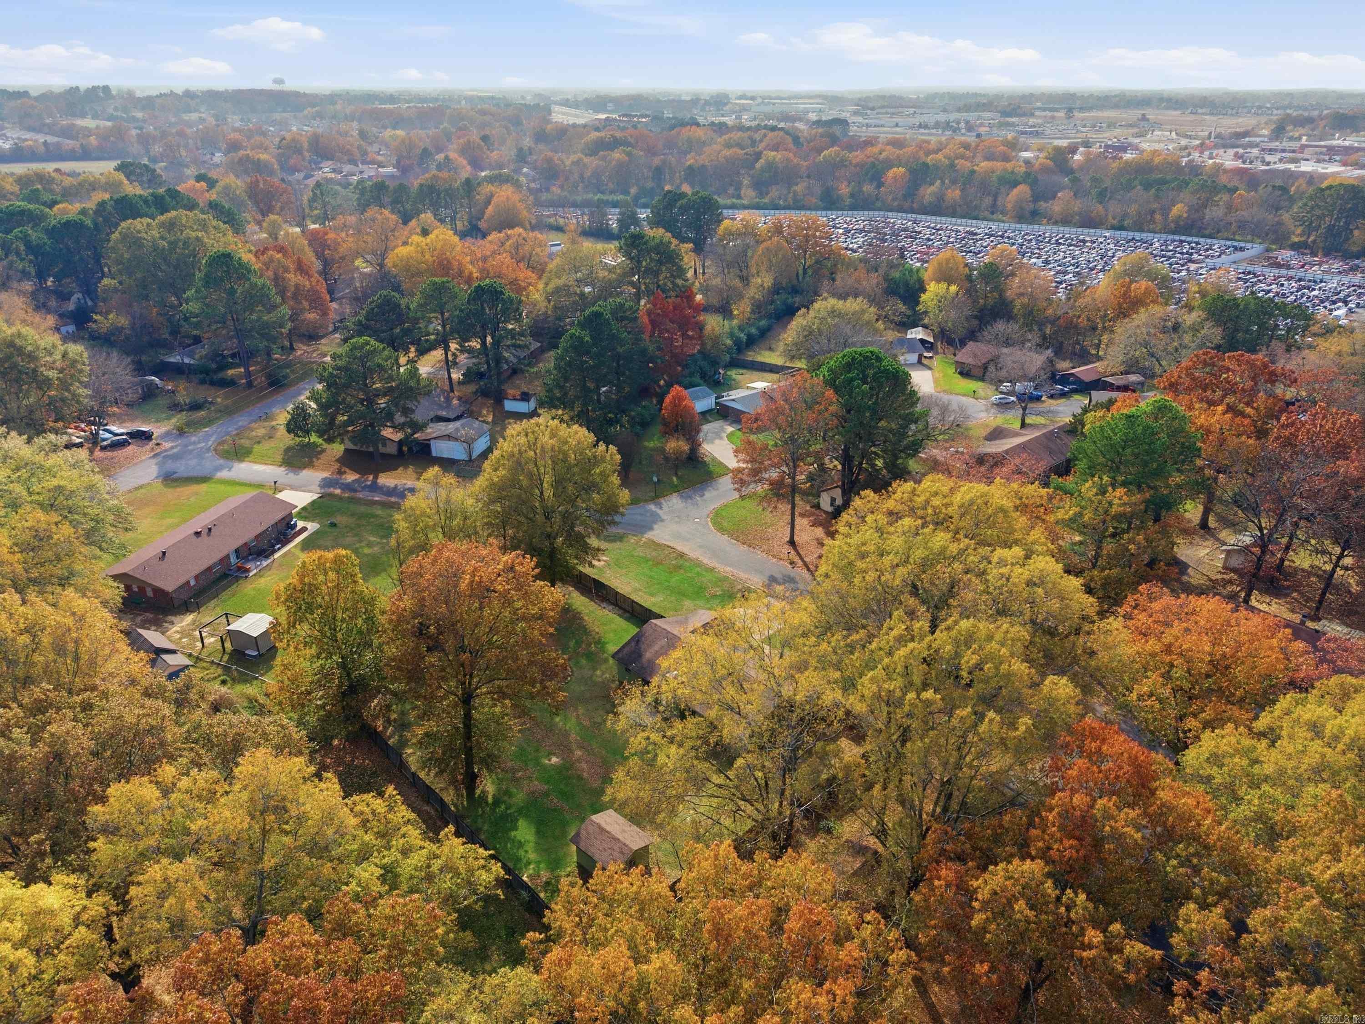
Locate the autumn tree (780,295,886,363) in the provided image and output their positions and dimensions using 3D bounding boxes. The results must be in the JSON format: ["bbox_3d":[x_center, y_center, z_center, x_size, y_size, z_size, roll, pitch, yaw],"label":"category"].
[{"bbox_3d":[29.988,-35.609,188.675,21.000,14.400,20.370,4,24,8],"label":"autumn tree"}]

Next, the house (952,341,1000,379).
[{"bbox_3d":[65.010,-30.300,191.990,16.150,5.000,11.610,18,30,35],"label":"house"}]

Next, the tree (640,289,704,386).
[{"bbox_3d":[-2.090,-31.930,177.250,11.930,20.040,11.930,0,24,0],"label":"tree"}]

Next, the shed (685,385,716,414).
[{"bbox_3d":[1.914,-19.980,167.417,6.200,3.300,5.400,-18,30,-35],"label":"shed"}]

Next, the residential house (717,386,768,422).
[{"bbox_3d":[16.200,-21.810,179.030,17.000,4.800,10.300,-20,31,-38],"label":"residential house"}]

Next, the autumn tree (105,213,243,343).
[{"bbox_3d":[-108.690,-49.270,201.600,28.640,28.360,24.350,0,24,0],"label":"autumn tree"}]

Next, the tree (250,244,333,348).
[{"bbox_3d":[-82.480,-45.080,199.460,16.860,22.470,16.010,0,24,0],"label":"tree"}]

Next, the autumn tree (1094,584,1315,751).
[{"bbox_3d":[42.681,13.907,77.911,16.000,14.800,15.520,15,28,30],"label":"autumn tree"}]

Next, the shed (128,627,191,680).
[{"bbox_3d":[-51.025,14.074,91.576,7.600,3.300,3.700,21,32,38],"label":"shed"}]

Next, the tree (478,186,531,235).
[{"bbox_3d":[-68.900,-115.070,366.460,18.810,21.020,18.810,0,24,0],"label":"tree"}]

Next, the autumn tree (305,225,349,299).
[{"bbox_3d":[-93.660,-65.360,249.240,11.790,18.590,11.210,0,24,0],"label":"autumn tree"}]

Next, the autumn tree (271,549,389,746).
[{"bbox_3d":[-30.270,11.140,80.790,10.510,17.370,9.990,0,24,0],"label":"autumn tree"}]

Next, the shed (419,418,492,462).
[{"bbox_3d":[-35.000,-11.340,147.000,8.200,4.000,7.400,6,25,12],"label":"shed"}]

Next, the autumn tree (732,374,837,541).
[{"bbox_3d":[13.960,-6.320,122.300,13.050,23.120,13.050,0,24,0],"label":"autumn tree"}]

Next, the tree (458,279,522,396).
[{"bbox_3d":[-35.350,-32.090,175.660,11.230,21.640,11.230,0,24,0],"label":"tree"}]

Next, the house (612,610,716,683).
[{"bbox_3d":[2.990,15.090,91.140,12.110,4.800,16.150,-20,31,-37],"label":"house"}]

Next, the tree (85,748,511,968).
[{"bbox_3d":[-25.000,23.320,59.520,24.350,20.610,21.910,0,24,0],"label":"tree"}]

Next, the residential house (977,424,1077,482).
[{"bbox_3d":[51.827,-9.648,142.821,20.000,4.600,12.600,-21,32,-39],"label":"residential house"}]

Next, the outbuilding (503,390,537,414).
[{"bbox_3d":[-30.690,-21.200,179.570,5.430,3.250,3.700,7,25,15],"label":"outbuilding"}]

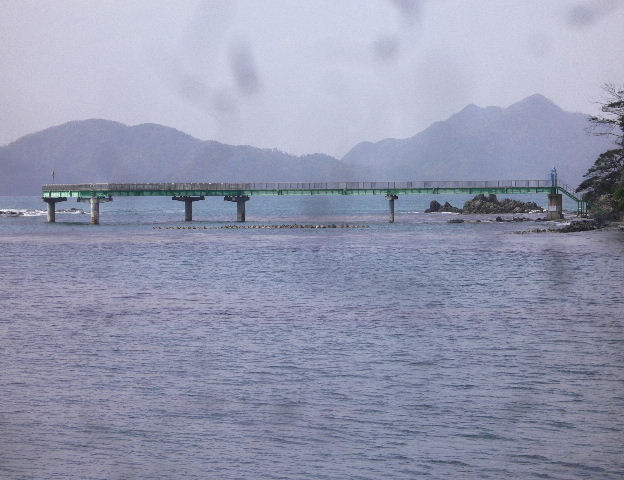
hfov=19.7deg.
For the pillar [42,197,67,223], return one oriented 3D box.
[{"bbox_3d":[-41.639,-4.932,290.000,3.400,4.200,2.000,-1,2,-27],"label":"pillar"}]

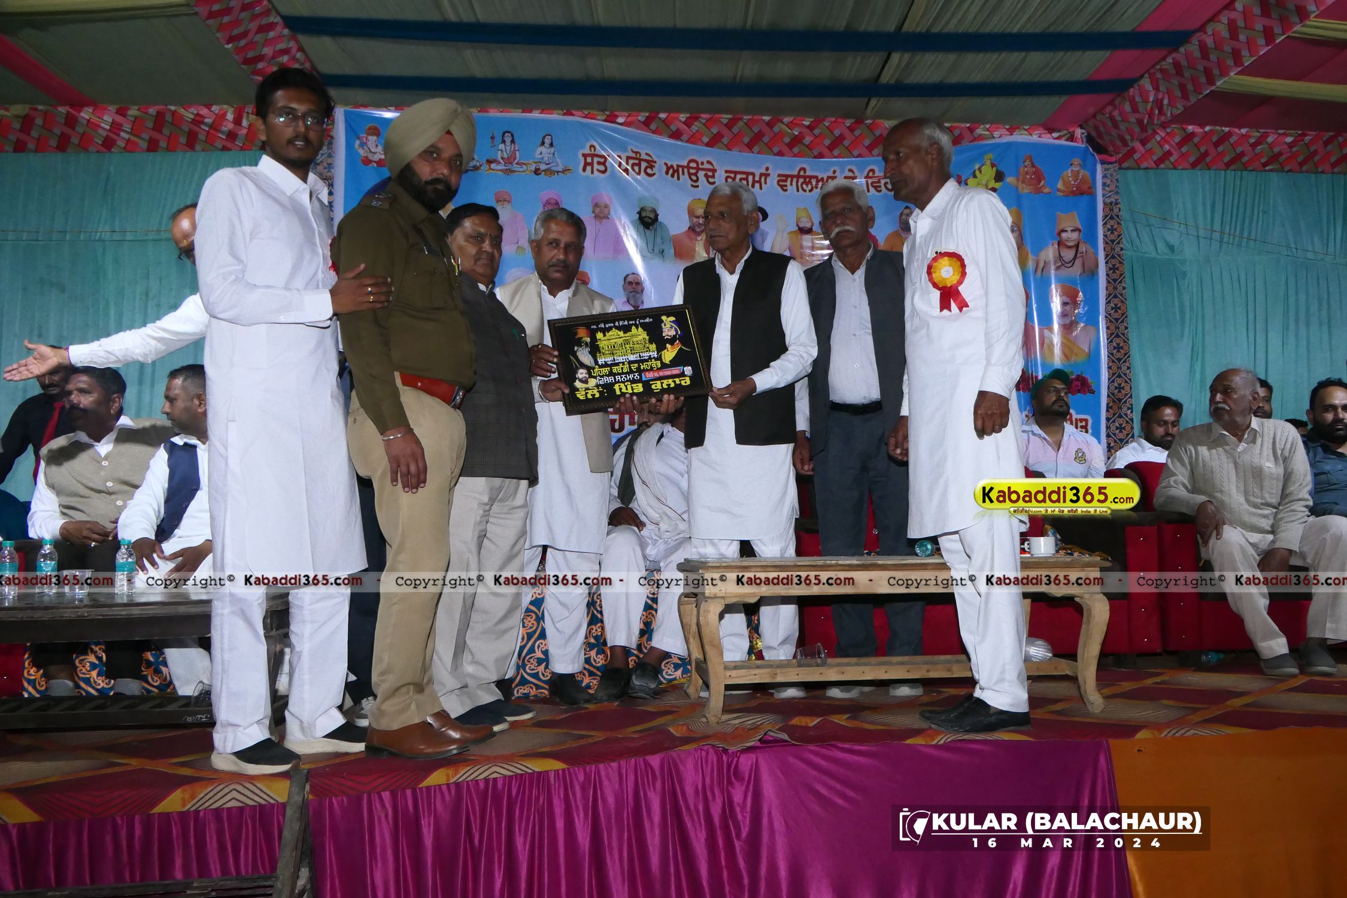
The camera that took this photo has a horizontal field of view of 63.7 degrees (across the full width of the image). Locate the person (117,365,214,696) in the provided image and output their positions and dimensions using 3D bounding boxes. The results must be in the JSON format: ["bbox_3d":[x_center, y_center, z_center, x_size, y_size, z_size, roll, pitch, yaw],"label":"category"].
[{"bbox_3d":[-1.660,0.254,3.820,0.570,1.160,0.800,0,-3,-14],"label":"person"}]

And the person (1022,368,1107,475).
[{"bbox_3d":[1.940,0.265,5.350,0.560,1.350,0.800,0,-3,6],"label":"person"}]

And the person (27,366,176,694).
[{"bbox_3d":[-2.030,0.256,3.900,0.580,1.170,0.850,1,-3,-19],"label":"person"}]

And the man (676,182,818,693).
[{"bbox_3d":[0.210,-0.055,3.630,0.570,1.730,0.460,-2,-3,24],"label":"man"}]

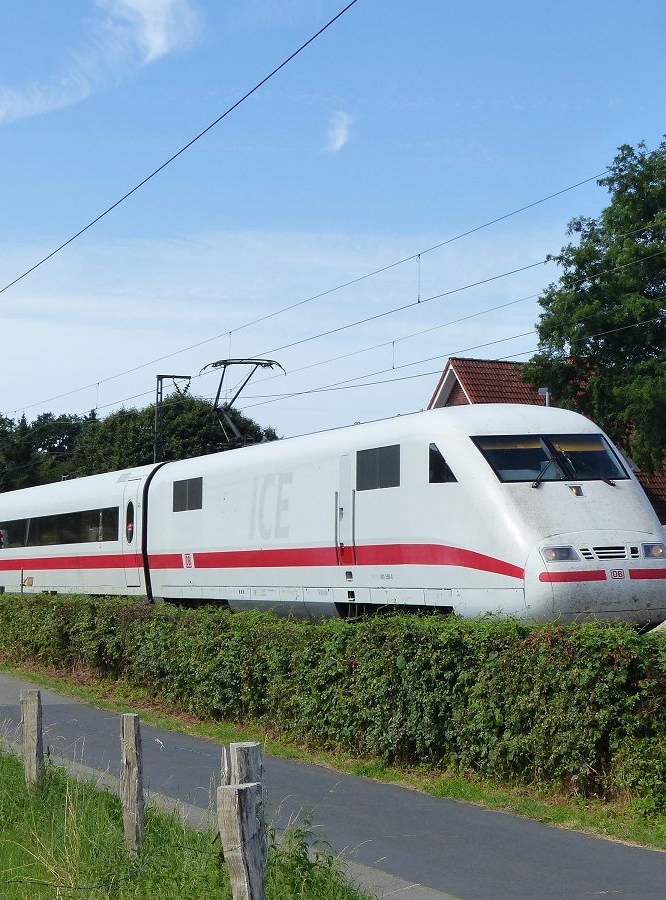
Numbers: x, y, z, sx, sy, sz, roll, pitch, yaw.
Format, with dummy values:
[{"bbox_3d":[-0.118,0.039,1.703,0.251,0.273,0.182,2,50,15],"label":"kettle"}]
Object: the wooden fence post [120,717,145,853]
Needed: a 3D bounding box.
[{"bbox_3d":[-1.513,2.523,16.000,0.140,1.074,0.140,0,-4,-20],"label":"wooden fence post"}]

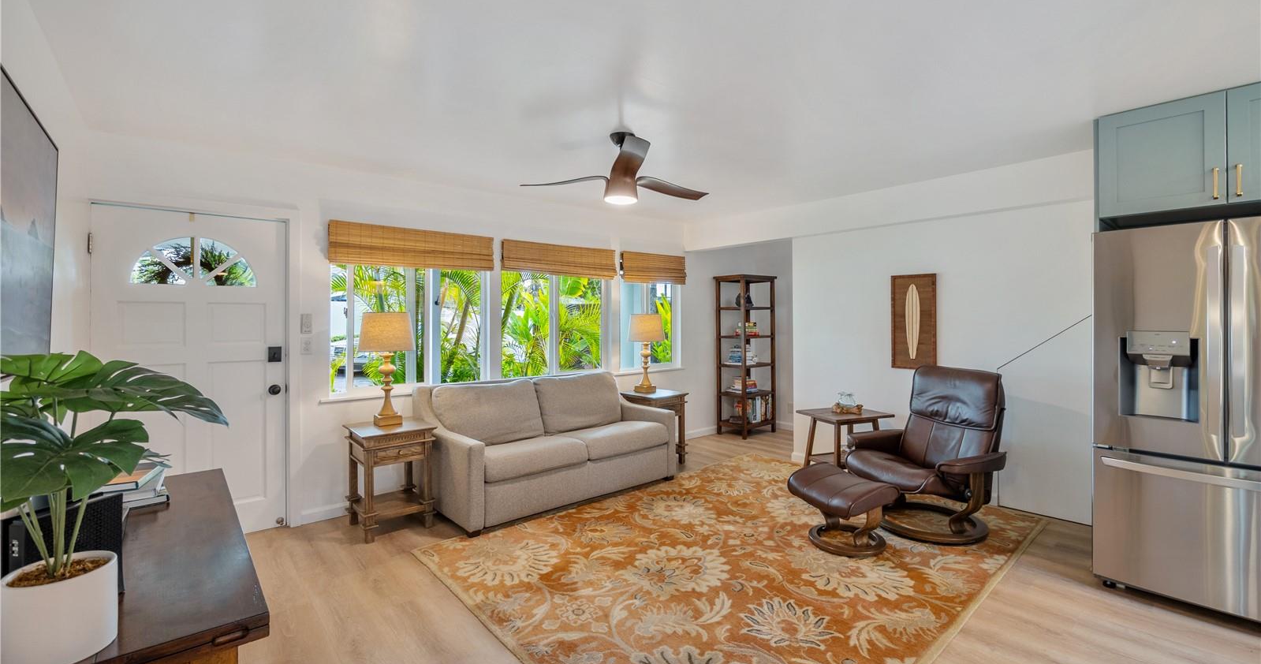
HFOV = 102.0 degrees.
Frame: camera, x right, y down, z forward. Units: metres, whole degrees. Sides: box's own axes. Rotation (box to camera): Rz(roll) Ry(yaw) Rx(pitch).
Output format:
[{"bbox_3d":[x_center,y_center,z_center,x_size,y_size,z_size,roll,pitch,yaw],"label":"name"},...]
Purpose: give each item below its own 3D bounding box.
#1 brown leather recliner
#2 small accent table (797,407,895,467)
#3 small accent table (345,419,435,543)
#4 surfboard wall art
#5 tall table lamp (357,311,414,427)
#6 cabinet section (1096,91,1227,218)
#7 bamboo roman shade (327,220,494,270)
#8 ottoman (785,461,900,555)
[{"bbox_3d":[1.951,0.776,3.378,0.770,1.025,0.790,0,1,-19],"label":"brown leather recliner"},{"bbox_3d":[1.783,0.978,4.274,0.580,0.605,0.460,0,1,-22],"label":"small accent table"},{"bbox_3d":[-1.616,0.968,3.459,0.460,0.650,0.490,-1,1,-41],"label":"small accent table"},{"bbox_3d":[2.294,-0.082,4.146,0.030,0.771,0.344,-1,1,-41],"label":"surfboard wall art"},{"bbox_3d":[-1.696,0.251,3.563,0.390,0.780,0.390,-1,1,-41],"label":"tall table lamp"},{"bbox_3d":[2.746,-0.840,2.623,0.530,0.510,0.430,-1,2,-40],"label":"cabinet section"},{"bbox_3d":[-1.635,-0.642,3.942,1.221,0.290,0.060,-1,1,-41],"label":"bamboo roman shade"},{"bbox_3d":[1.319,1.097,3.132,0.430,0.405,0.550,0,1,-21],"label":"ottoman"}]

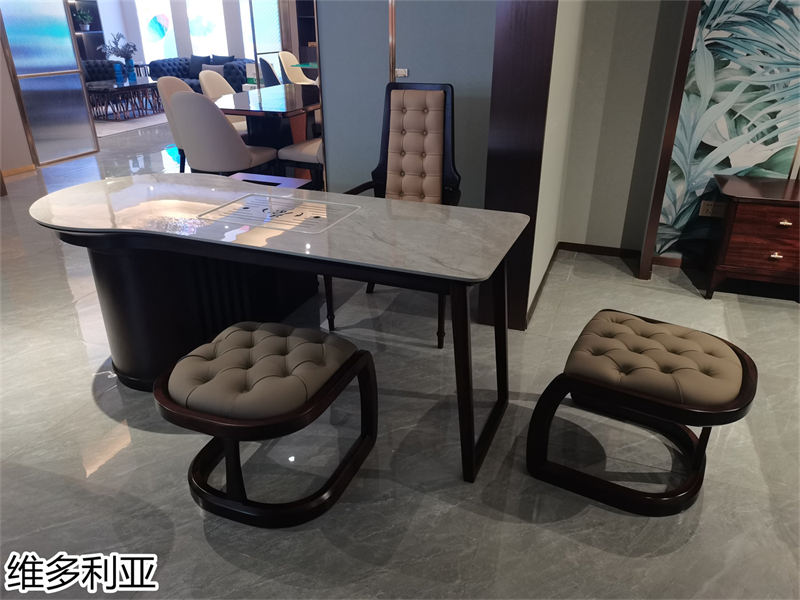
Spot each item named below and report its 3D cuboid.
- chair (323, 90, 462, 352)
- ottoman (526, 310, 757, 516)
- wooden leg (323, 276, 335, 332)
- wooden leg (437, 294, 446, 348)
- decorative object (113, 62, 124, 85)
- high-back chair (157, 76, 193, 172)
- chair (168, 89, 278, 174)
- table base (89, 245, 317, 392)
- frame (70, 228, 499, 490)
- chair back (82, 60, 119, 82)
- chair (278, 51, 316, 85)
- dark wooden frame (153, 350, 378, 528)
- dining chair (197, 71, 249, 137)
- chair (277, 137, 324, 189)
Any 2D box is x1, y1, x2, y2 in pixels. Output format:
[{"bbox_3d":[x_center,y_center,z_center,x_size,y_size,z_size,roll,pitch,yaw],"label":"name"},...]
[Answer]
[{"bbox_3d":[0.015,-0.410,2.780,0.585,1.084,0.585,8,26,18],"label":"chair"},{"bbox_3d":[0.769,0.333,1.918,0.545,0.450,0.521,16,29,32],"label":"ottoman"},{"bbox_3d":[-0.333,-0.040,2.795,0.040,0.400,0.040,8,26,16],"label":"wooden leg"},{"bbox_3d":[0.196,0.030,2.640,0.040,0.400,0.040,8,26,16],"label":"wooden leg"},{"bbox_3d":[-4.555,-3.662,9.707,0.150,0.290,0.150,-12,27,-23],"label":"decorative object"},{"bbox_3d":[-1.727,-1.475,5.301,0.580,0.900,0.520,11,27,22],"label":"high-back chair"},{"bbox_3d":[-1.307,-1.095,4.502,0.520,0.900,0.620,10,27,22],"label":"chair"},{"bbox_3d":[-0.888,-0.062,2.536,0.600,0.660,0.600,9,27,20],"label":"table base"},{"bbox_3d":[-0.486,0.025,2.292,1.782,0.705,0.718,9,26,20],"label":"frame"},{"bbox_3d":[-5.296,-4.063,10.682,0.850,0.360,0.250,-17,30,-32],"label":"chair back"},{"bbox_3d":[-1.647,-3.578,9.911,0.600,0.900,0.520,15,29,30],"label":"chair"},{"bbox_3d":[-0.396,0.352,1.884,0.521,0.450,0.565,10,26,20],"label":"dark wooden frame"},{"bbox_3d":[-1.617,-1.791,6.022,0.600,0.900,0.520,9,26,20],"label":"dining chair"},{"bbox_3d":[-0.517,-1.152,4.598,0.580,0.900,0.520,9,27,20],"label":"chair"}]

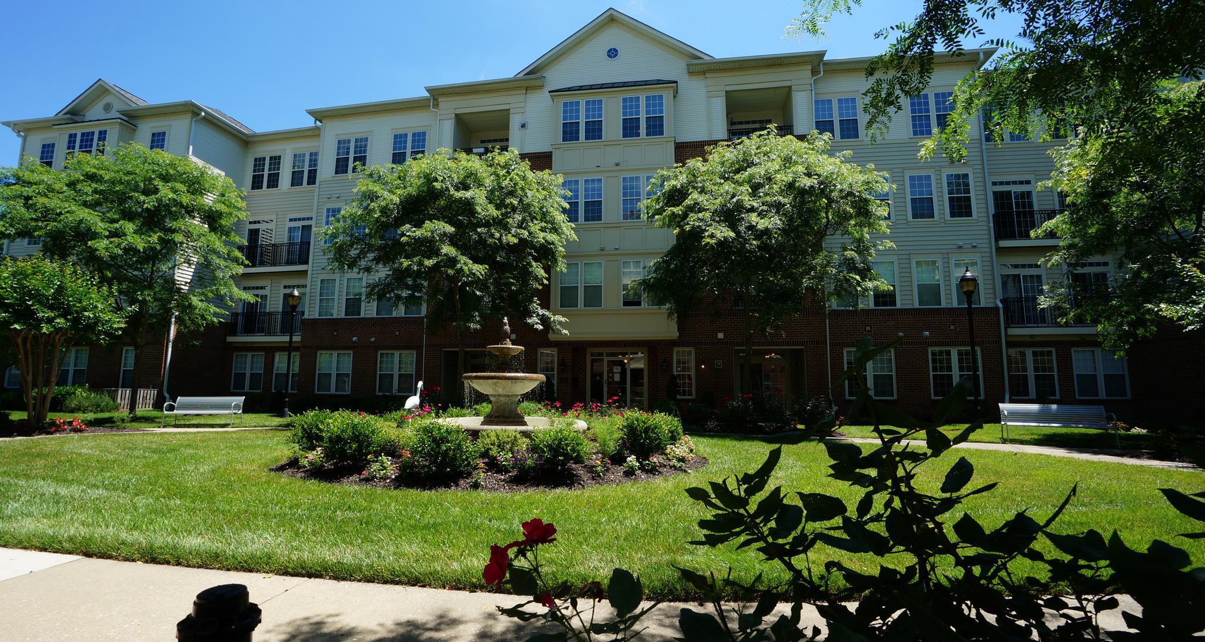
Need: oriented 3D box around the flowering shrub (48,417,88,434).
[{"bbox_3d":[-14.226,2.700,13.366,1.000,0.420,0.800,-1,-7,9],"label":"flowering shrub"}]

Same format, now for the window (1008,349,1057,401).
[{"bbox_3d":[15.353,1.891,17.951,1.585,1.800,0.120,-1,-7,9],"label":"window"}]

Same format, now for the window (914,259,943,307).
[{"bbox_3d":[11.354,-1.310,17.458,0.819,1.710,0.120,-1,-7,9],"label":"window"}]

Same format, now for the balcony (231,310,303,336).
[{"bbox_3d":[-14.573,0.367,22.794,3.660,1.240,1.880,-1,-6,8],"label":"balcony"}]

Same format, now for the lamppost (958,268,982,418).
[{"bbox_3d":[10.792,0.768,14.647,0.420,4.690,0.420,-1,-6,8],"label":"lamppost"}]

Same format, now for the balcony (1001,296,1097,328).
[{"bbox_3d":[15.332,-0.172,17.307,3.400,1.109,1.100,-1,-7,9],"label":"balcony"}]

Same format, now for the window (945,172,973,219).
[{"bbox_3d":[12.779,-4.478,17.934,0.784,1.662,0.120,-1,-6,8],"label":"window"}]

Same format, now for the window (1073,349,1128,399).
[{"bbox_3d":[17.050,1.805,17.168,1.676,1.730,0.120,-1,-7,9],"label":"window"}]

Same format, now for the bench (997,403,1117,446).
[{"bbox_3d":[9.835,2.249,10.908,1.900,0.820,0.640,-3,-8,24],"label":"bench"}]

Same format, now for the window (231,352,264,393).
[{"bbox_3d":[-16.177,2.351,22.905,1.586,1.775,0.120,-1,-7,9],"label":"window"}]

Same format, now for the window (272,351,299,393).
[{"bbox_3d":[-14.675,2.432,23.576,1.609,1.808,0.120,-1,-6,8],"label":"window"}]

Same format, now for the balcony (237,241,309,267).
[{"bbox_3d":[-14.404,-2.758,22.654,3.580,1.174,1.250,-1,-7,9],"label":"balcony"}]

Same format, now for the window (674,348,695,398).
[{"bbox_3d":[2.913,1.835,17.675,0.731,1.783,0.120,-1,-7,9],"label":"window"}]

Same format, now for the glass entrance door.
[{"bbox_3d":[0.547,2.235,18.048,2.146,2.400,0.120,-1,-7,9],"label":"glass entrance door"}]

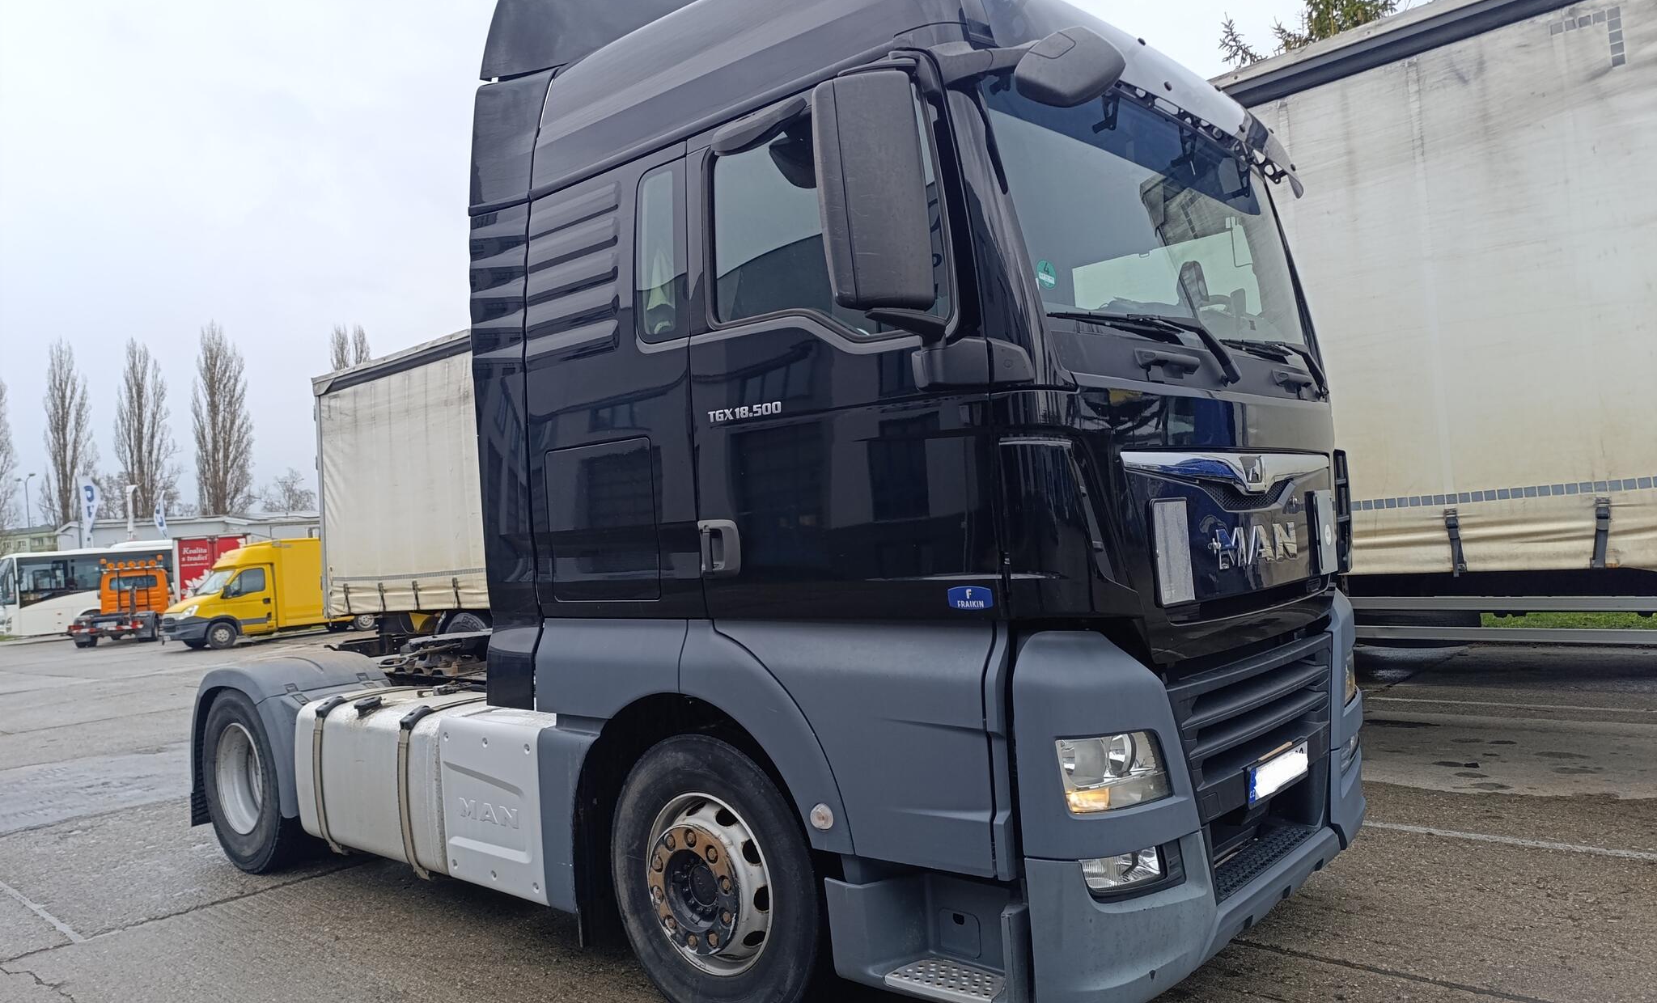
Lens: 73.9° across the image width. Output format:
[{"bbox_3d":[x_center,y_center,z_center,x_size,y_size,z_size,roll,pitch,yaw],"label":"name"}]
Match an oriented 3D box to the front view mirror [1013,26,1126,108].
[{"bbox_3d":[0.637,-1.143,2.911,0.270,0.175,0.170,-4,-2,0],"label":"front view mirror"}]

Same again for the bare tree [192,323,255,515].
[{"bbox_3d":[-43.337,-3.164,79.707,4.400,19.534,4.400,-3,-2,-28],"label":"bare tree"}]

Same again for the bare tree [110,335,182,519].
[{"bbox_3d":[-50.226,-2.462,81.714,4.600,19.081,4.600,-2,-2,-32],"label":"bare tree"}]

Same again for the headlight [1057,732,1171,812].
[{"bbox_3d":[0.754,0.710,2.922,0.415,0.205,0.140,-2,-2,-39],"label":"headlight"}]

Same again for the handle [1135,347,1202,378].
[{"bbox_3d":[0.998,-0.401,3.222,0.070,0.080,0.420,-5,-2,41],"label":"handle"}]

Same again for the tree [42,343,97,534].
[{"bbox_3d":[-56.677,-2.327,82.705,4.000,19.644,4.000,-2,-2,-34],"label":"tree"}]

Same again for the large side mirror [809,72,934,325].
[{"bbox_3d":[0.131,-0.743,2.776,0.260,0.640,0.180,-3,-2,-37],"label":"large side mirror"}]

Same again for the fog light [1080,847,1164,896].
[{"bbox_3d":[0.772,0.958,2.880,0.285,0.105,0.100,-3,-2,-36],"label":"fog light"}]

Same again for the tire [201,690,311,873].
[{"bbox_3d":[-3.085,1.477,6.063,0.995,0.985,0.310,-5,-2,41],"label":"tire"}]

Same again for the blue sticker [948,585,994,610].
[{"bbox_3d":[0.368,0.253,2.867,0.143,0.066,0.006,-5,-2,37],"label":"blue sticker"}]

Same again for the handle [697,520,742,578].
[{"bbox_3d":[-0.343,0.147,3.469,0.190,0.185,0.055,-5,-2,41],"label":"handle"}]

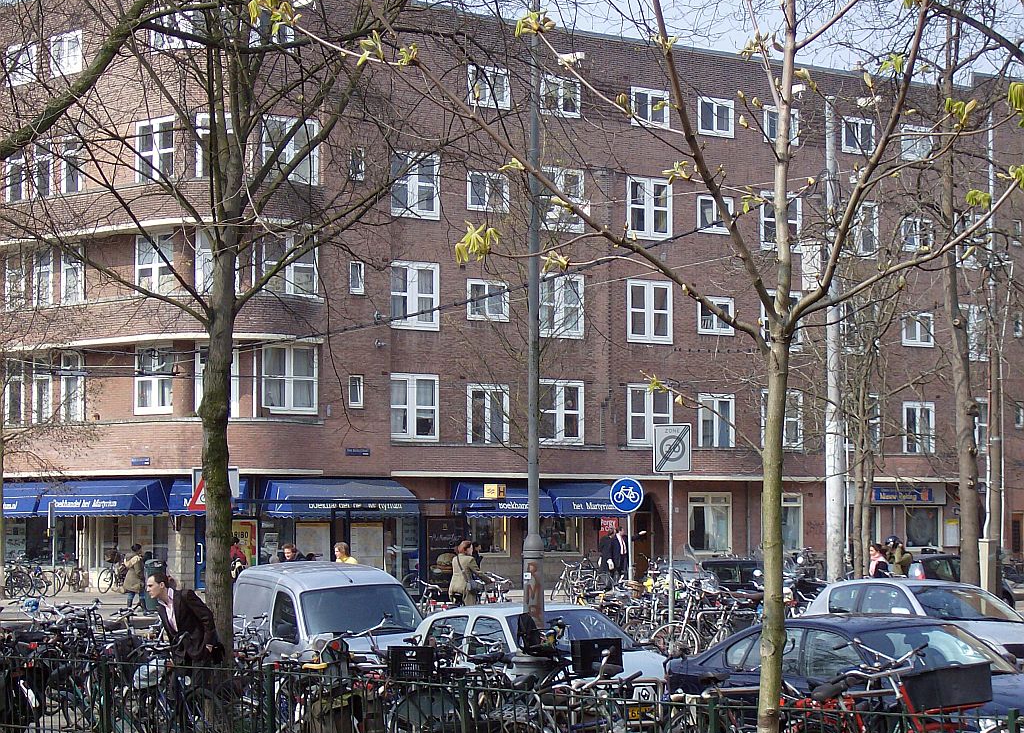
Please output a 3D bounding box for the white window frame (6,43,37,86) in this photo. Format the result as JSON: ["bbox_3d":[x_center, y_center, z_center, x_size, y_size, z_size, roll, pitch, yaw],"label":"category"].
[{"bbox_3d":[-13.795,-8.498,83.051,0.120,1.119,1.482,3,-4,-43],"label":"white window frame"}]

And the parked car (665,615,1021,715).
[{"bbox_3d":[3.298,2.932,25.986,1.760,1.420,4.520,2,-3,-33],"label":"parked car"}]

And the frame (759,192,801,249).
[{"bbox_3d":[8.333,-4.443,91.191,1.860,1.790,0.150,3,-4,-42],"label":"frame"}]

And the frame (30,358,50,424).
[{"bbox_3d":[-12.971,0.704,81.451,0.150,1.820,0.980,3,-4,-42],"label":"frame"}]

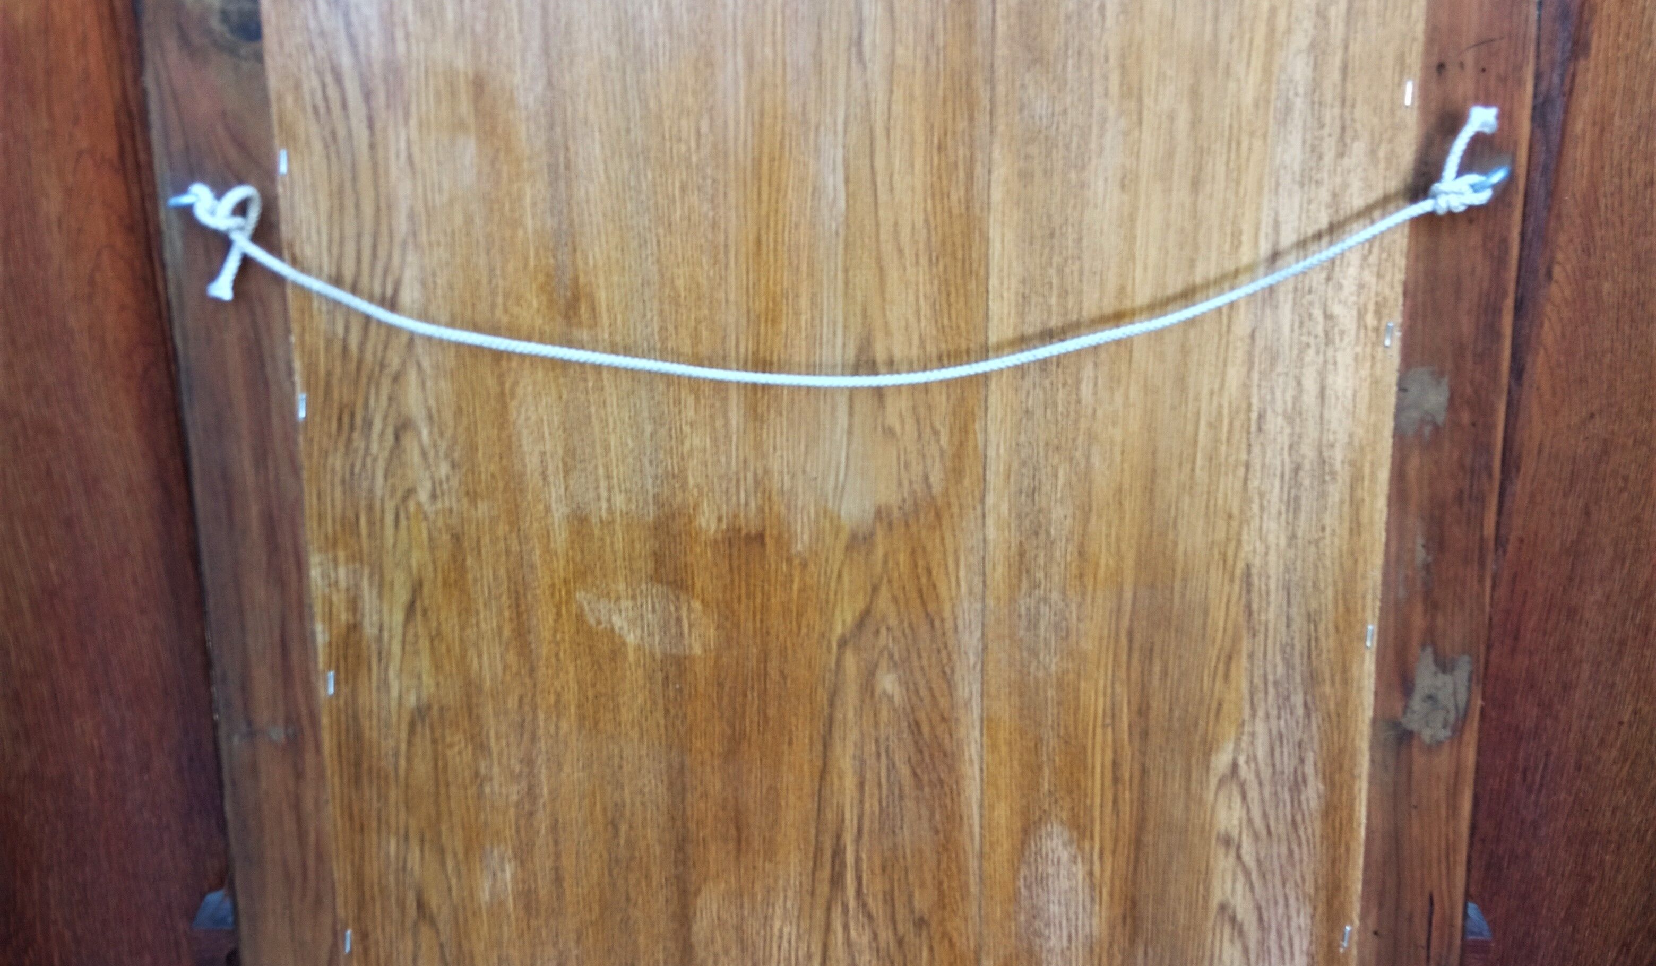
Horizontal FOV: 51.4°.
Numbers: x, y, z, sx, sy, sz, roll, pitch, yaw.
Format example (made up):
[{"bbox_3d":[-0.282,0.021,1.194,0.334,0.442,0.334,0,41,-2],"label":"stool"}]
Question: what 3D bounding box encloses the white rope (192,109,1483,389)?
[{"bbox_3d":[0.003,-0.114,0.853,0.665,0.138,0.038,0,14,1],"label":"white rope"}]

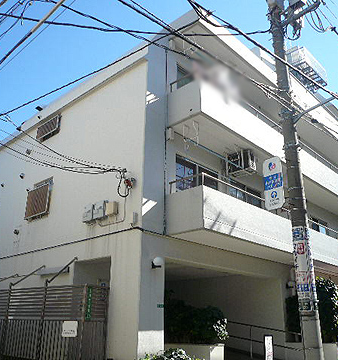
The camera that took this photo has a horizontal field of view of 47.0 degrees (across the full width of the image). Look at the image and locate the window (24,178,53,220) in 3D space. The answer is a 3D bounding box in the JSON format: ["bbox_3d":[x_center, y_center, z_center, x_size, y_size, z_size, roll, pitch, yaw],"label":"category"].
[{"bbox_3d":[-3.998,0.577,11.913,1.130,1.240,0.220,-17,-27,40],"label":"window"}]

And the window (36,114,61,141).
[{"bbox_3d":[-3.968,-1.707,12.756,1.150,0.590,0.220,-17,-27,40],"label":"window"}]

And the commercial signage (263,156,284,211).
[{"bbox_3d":[2.308,0.061,8.571,0.430,1.190,0.070,-17,-27,40],"label":"commercial signage"}]

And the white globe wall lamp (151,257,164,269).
[{"bbox_3d":[-0.254,1.776,8.329,0.270,0.280,0.210,-17,-27,40],"label":"white globe wall lamp"}]

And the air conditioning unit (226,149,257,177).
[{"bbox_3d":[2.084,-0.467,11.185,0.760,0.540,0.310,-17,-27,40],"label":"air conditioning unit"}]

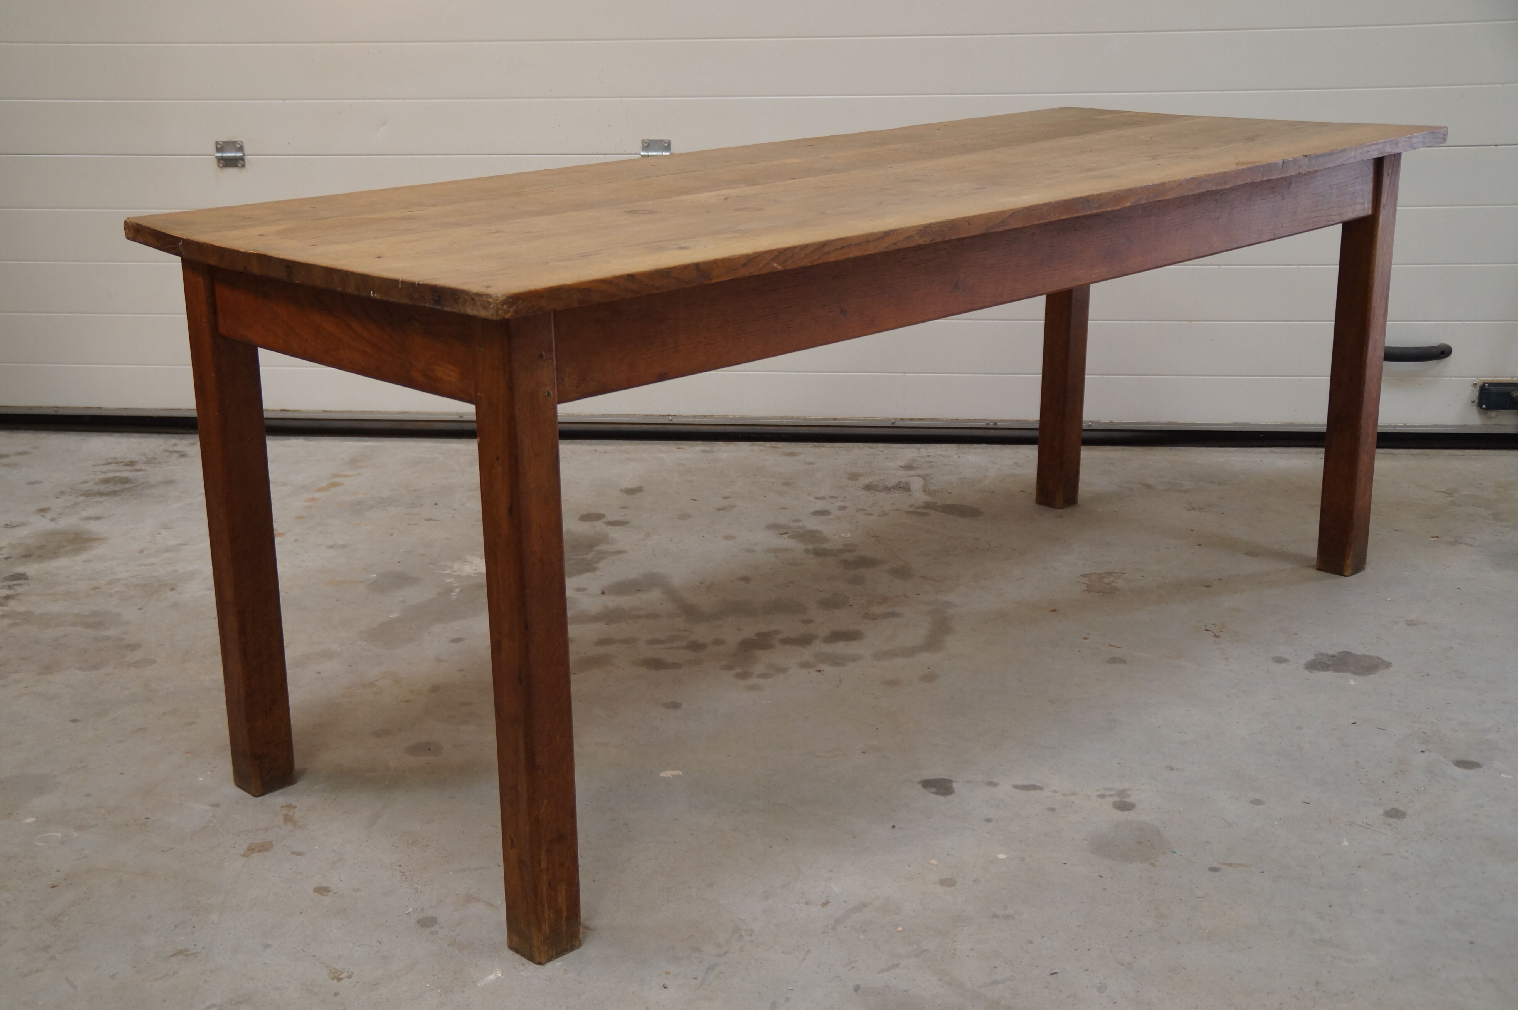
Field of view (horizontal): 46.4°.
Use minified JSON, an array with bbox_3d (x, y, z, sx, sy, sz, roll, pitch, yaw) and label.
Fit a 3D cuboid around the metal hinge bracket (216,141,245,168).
[{"bbox_3d":[-1.231,-0.816,4.124,0.066,0.061,0.014,1,17,7],"label":"metal hinge bracket"}]

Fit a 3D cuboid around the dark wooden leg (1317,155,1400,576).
[{"bbox_3d":[1.054,-0.237,3.120,0.058,0.730,0.061,-17,23,-42],"label":"dark wooden leg"}]

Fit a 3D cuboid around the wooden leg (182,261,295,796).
[{"bbox_3d":[-0.683,0.033,2.339,0.058,0.730,0.061,-17,23,-42],"label":"wooden leg"}]

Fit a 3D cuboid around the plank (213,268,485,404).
[{"bbox_3d":[-0.475,-0.207,2.032,0.025,0.103,0.555,-17,23,-42],"label":"plank"}]

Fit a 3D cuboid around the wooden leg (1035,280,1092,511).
[{"bbox_3d":[0.614,-0.353,3.544,0.058,0.730,0.061,-17,23,-42],"label":"wooden leg"}]

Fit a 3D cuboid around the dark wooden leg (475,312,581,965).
[{"bbox_3d":[-0.247,0.152,1.915,0.058,0.730,0.061,-17,23,-42],"label":"dark wooden leg"}]

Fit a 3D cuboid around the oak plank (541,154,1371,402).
[{"bbox_3d":[0.400,-0.344,2.422,1.749,0.100,0.025,-17,23,-42],"label":"oak plank"}]

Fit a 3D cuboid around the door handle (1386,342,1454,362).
[{"bbox_3d":[1.425,-0.336,3.913,0.205,0.036,0.050,1,17,7],"label":"door handle"}]

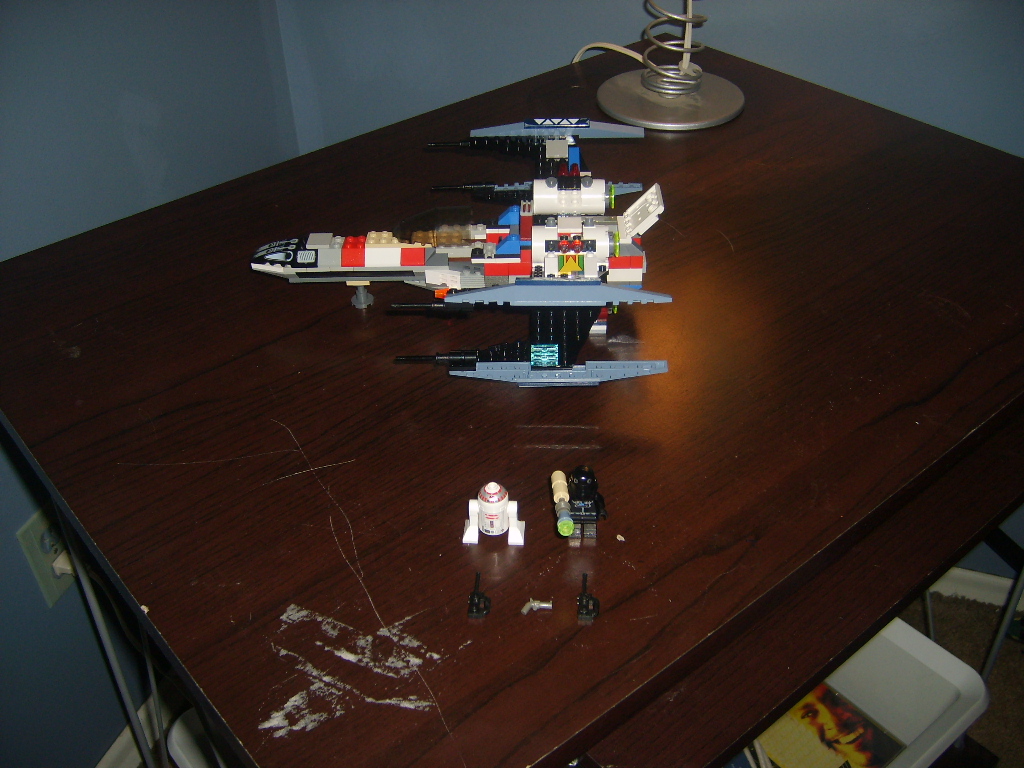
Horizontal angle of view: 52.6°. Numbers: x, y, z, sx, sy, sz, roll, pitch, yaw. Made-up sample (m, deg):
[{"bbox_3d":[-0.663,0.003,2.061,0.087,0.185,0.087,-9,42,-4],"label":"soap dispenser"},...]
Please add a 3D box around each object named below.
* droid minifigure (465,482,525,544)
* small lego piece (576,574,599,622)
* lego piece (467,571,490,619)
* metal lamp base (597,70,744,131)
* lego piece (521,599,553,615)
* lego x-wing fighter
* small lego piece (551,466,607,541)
[{"bbox_3d":[-0.010,0.066,0.544,0.033,0.036,0.017,1,38,3],"label":"droid minifigure"},{"bbox_3d":[0.038,0.105,0.517,0.011,0.005,0.029,2,38,4],"label":"small lego piece"},{"bbox_3d":[-0.016,0.105,0.519,0.011,0.005,0.029,1,38,3],"label":"lego piece"},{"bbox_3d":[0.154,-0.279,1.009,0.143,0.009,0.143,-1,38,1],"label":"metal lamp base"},{"bbox_3d":[0.012,0.110,0.512,0.016,0.004,0.011,2,38,4],"label":"lego piece"},{"bbox_3d":[-0.038,-0.088,0.697,0.279,0.095,0.247,0,38,2],"label":"lego x-wing fighter"},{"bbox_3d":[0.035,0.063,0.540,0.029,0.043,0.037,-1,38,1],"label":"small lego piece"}]

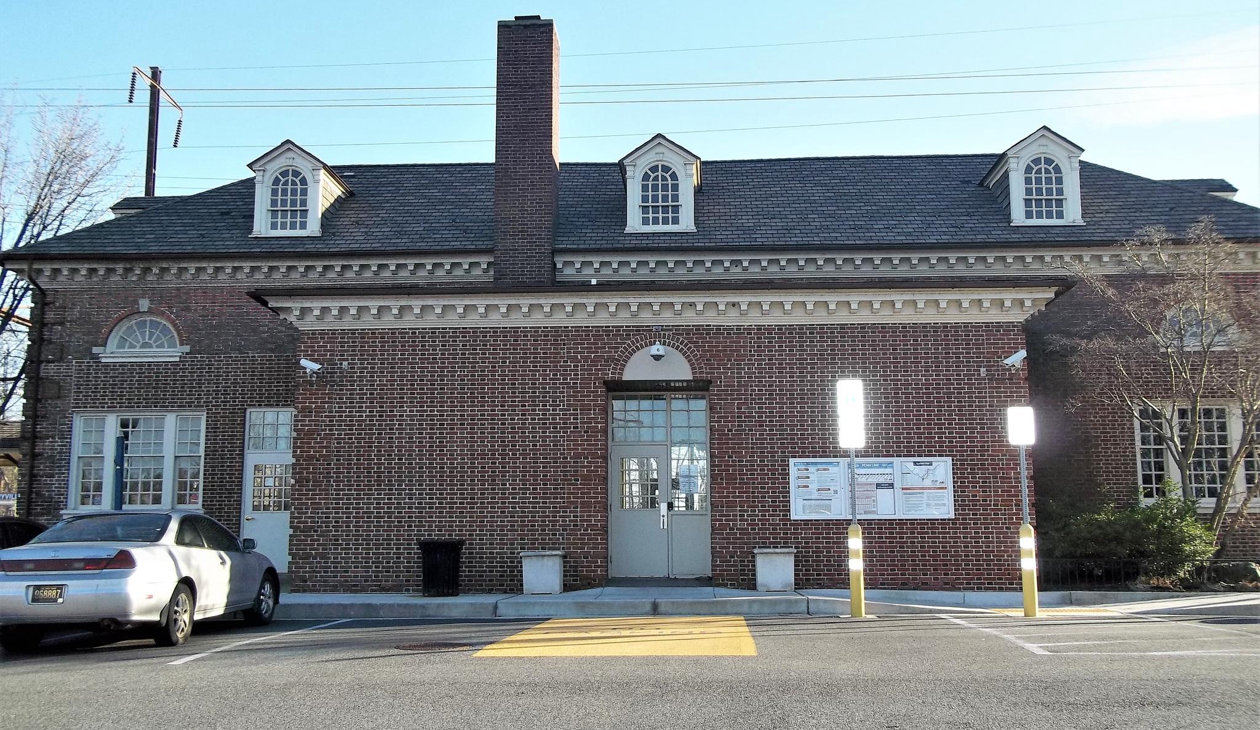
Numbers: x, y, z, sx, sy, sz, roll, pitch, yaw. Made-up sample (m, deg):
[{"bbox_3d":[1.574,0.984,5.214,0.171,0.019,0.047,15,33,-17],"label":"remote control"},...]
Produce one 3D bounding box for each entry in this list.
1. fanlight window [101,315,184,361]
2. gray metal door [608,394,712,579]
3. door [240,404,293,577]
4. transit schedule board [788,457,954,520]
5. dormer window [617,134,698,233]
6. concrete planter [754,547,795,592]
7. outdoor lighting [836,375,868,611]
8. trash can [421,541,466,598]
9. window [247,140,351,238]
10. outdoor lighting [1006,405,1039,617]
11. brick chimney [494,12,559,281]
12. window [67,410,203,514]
[{"bbox_3d":[-9.060,-0.506,21.722,1.599,0.876,0.200,-1,-8,2],"label":"fanlight window"},{"bbox_3d":[0.477,1.894,18.415,1.626,2.889,0.120,-1,-8,2],"label":"gray metal door"},{"bbox_3d":[-6.494,2.262,21.176,1.077,2.983,0.150,-1,-8,2],"label":"door"},{"bbox_3d":[3.722,1.908,17.959,2.502,0.957,0.080,-1,-8,2],"label":"transit schedule board"},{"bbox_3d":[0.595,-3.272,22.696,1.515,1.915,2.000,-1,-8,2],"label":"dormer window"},{"bbox_3d":[2.158,3.061,17.488,0.624,0.637,0.620,-1,-8,2],"label":"concrete planter"},{"bbox_3d":[3.024,1.773,15.717,0.333,3.175,0.200,-1,-8,2],"label":"outdoor lighting"},{"bbox_3d":[-2.851,3.044,17.569,0.719,0.838,0.719,0,-8,0],"label":"trash can"},{"bbox_3d":[-6.341,-3.169,22.548,1.538,1.823,1.800,-1,-8,2],"label":"window"},{"bbox_3d":[5.062,1.859,14.876,0.340,2.664,0.200,-1,-8,2],"label":"outdoor lighting"},{"bbox_3d":[-1.890,-3.857,21.689,1.060,5.324,1.250,-1,-8,2],"label":"brick chimney"},{"bbox_3d":[-8.991,1.770,21.305,2.436,1.850,0.180,-1,-8,2],"label":"window"}]

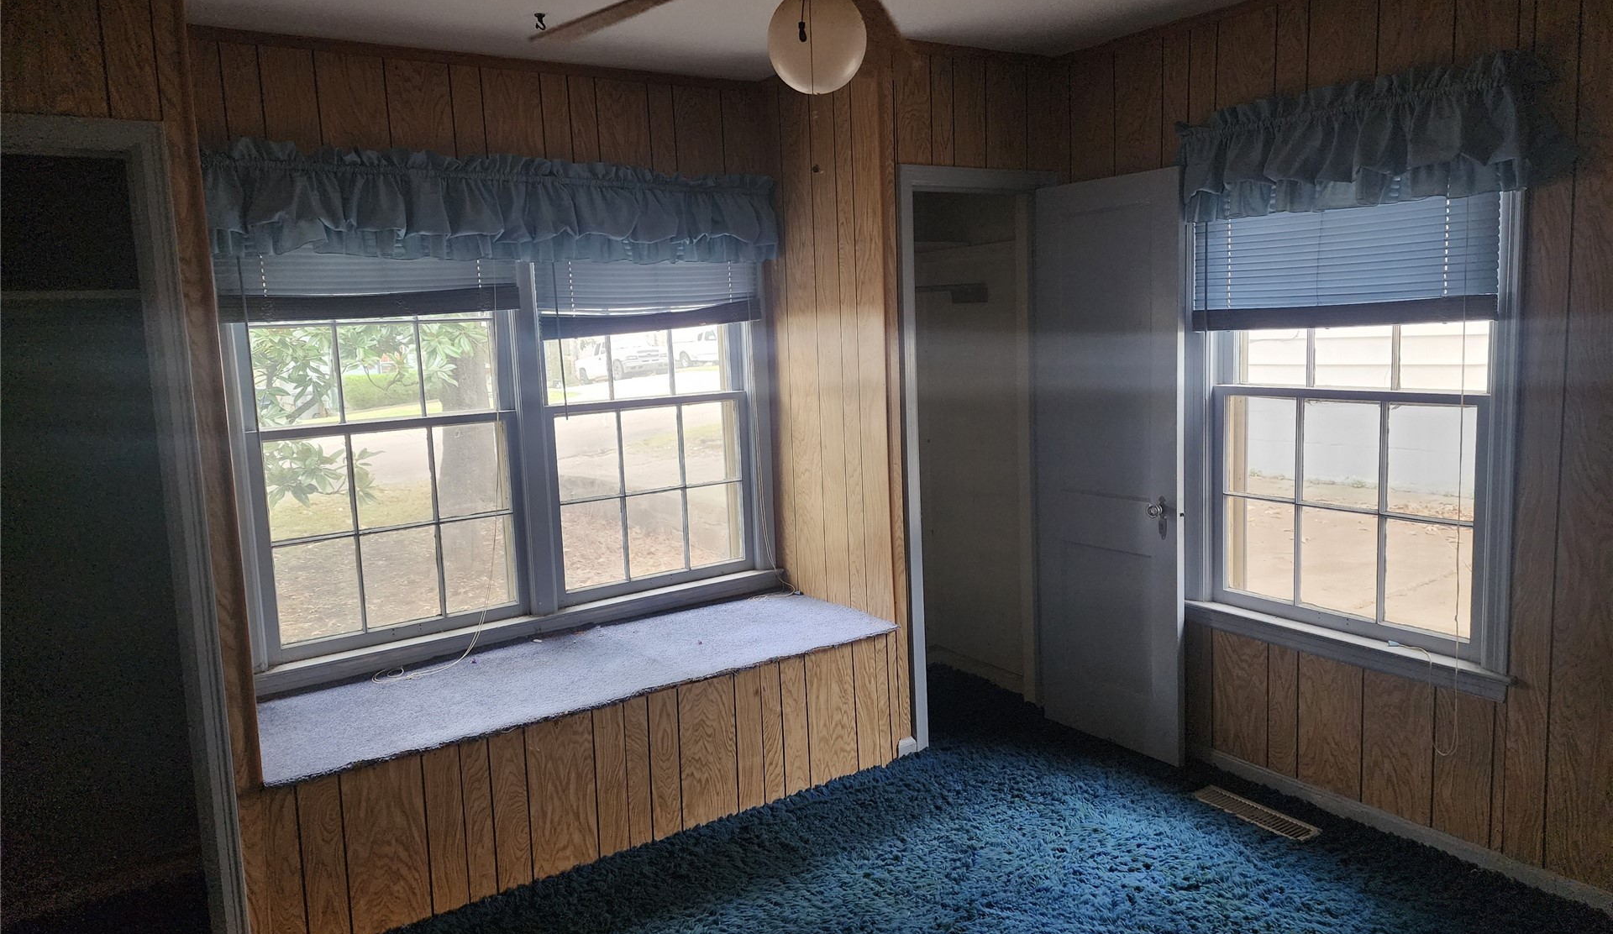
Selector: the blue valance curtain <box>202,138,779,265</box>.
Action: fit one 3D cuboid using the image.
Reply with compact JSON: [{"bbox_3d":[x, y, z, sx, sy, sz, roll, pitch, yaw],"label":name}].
[{"bbox_3d":[-0.931,-0.849,3.531,1.952,0.350,0.138,-8,9,-34],"label":"blue valance curtain"}]

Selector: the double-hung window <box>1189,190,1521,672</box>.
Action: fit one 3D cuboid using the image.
[{"bbox_3d":[1.532,-0.219,3.098,0.098,1.451,0.975,-8,9,-34],"label":"double-hung window"}]

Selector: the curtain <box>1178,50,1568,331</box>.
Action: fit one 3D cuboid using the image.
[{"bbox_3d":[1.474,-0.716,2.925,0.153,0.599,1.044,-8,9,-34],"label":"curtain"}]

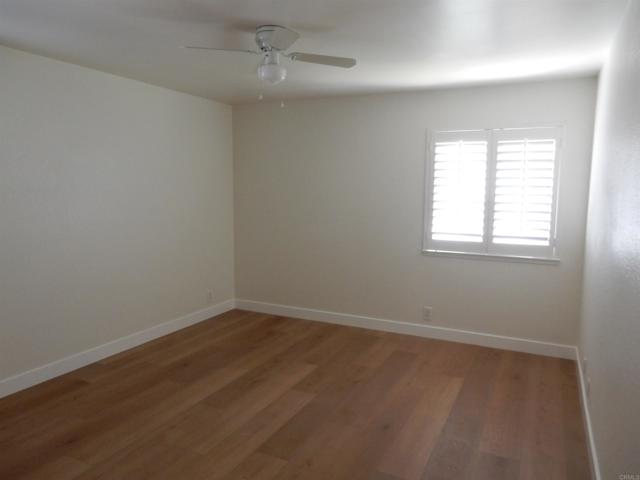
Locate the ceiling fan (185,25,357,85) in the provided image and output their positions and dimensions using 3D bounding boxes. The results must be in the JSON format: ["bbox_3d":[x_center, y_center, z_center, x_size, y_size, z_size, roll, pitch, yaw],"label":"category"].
[{"bbox_3d":[-0.293,-1.093,2.792,0.980,0.330,0.980,4,7,26],"label":"ceiling fan"}]

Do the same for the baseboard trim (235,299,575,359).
[{"bbox_3d":[0.606,0.903,4.900,3.712,0.116,0.018,4,7,26],"label":"baseboard trim"}]

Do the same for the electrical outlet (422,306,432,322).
[{"bbox_3d":[1.086,0.746,4.649,0.076,0.123,0.012,4,7,26],"label":"electrical outlet"}]

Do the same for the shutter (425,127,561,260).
[{"bbox_3d":[1.559,-0.433,4.261,1.170,1.170,0.060,4,7,26],"label":"shutter"}]

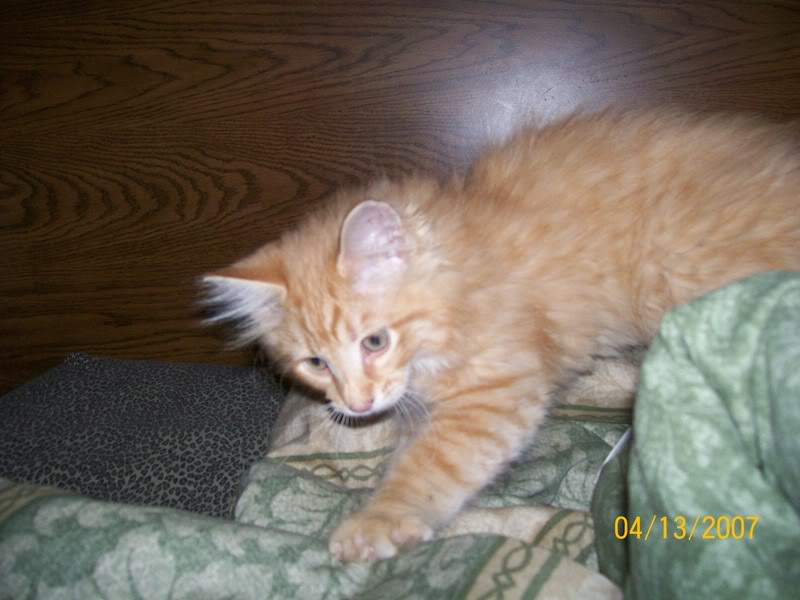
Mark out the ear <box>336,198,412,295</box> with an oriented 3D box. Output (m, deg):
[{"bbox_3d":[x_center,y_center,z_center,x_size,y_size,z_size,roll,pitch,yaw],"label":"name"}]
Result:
[{"bbox_3d":[-0.016,-0.031,0.490,0.042,0.054,0.025,-2,9,0],"label":"ear"}]

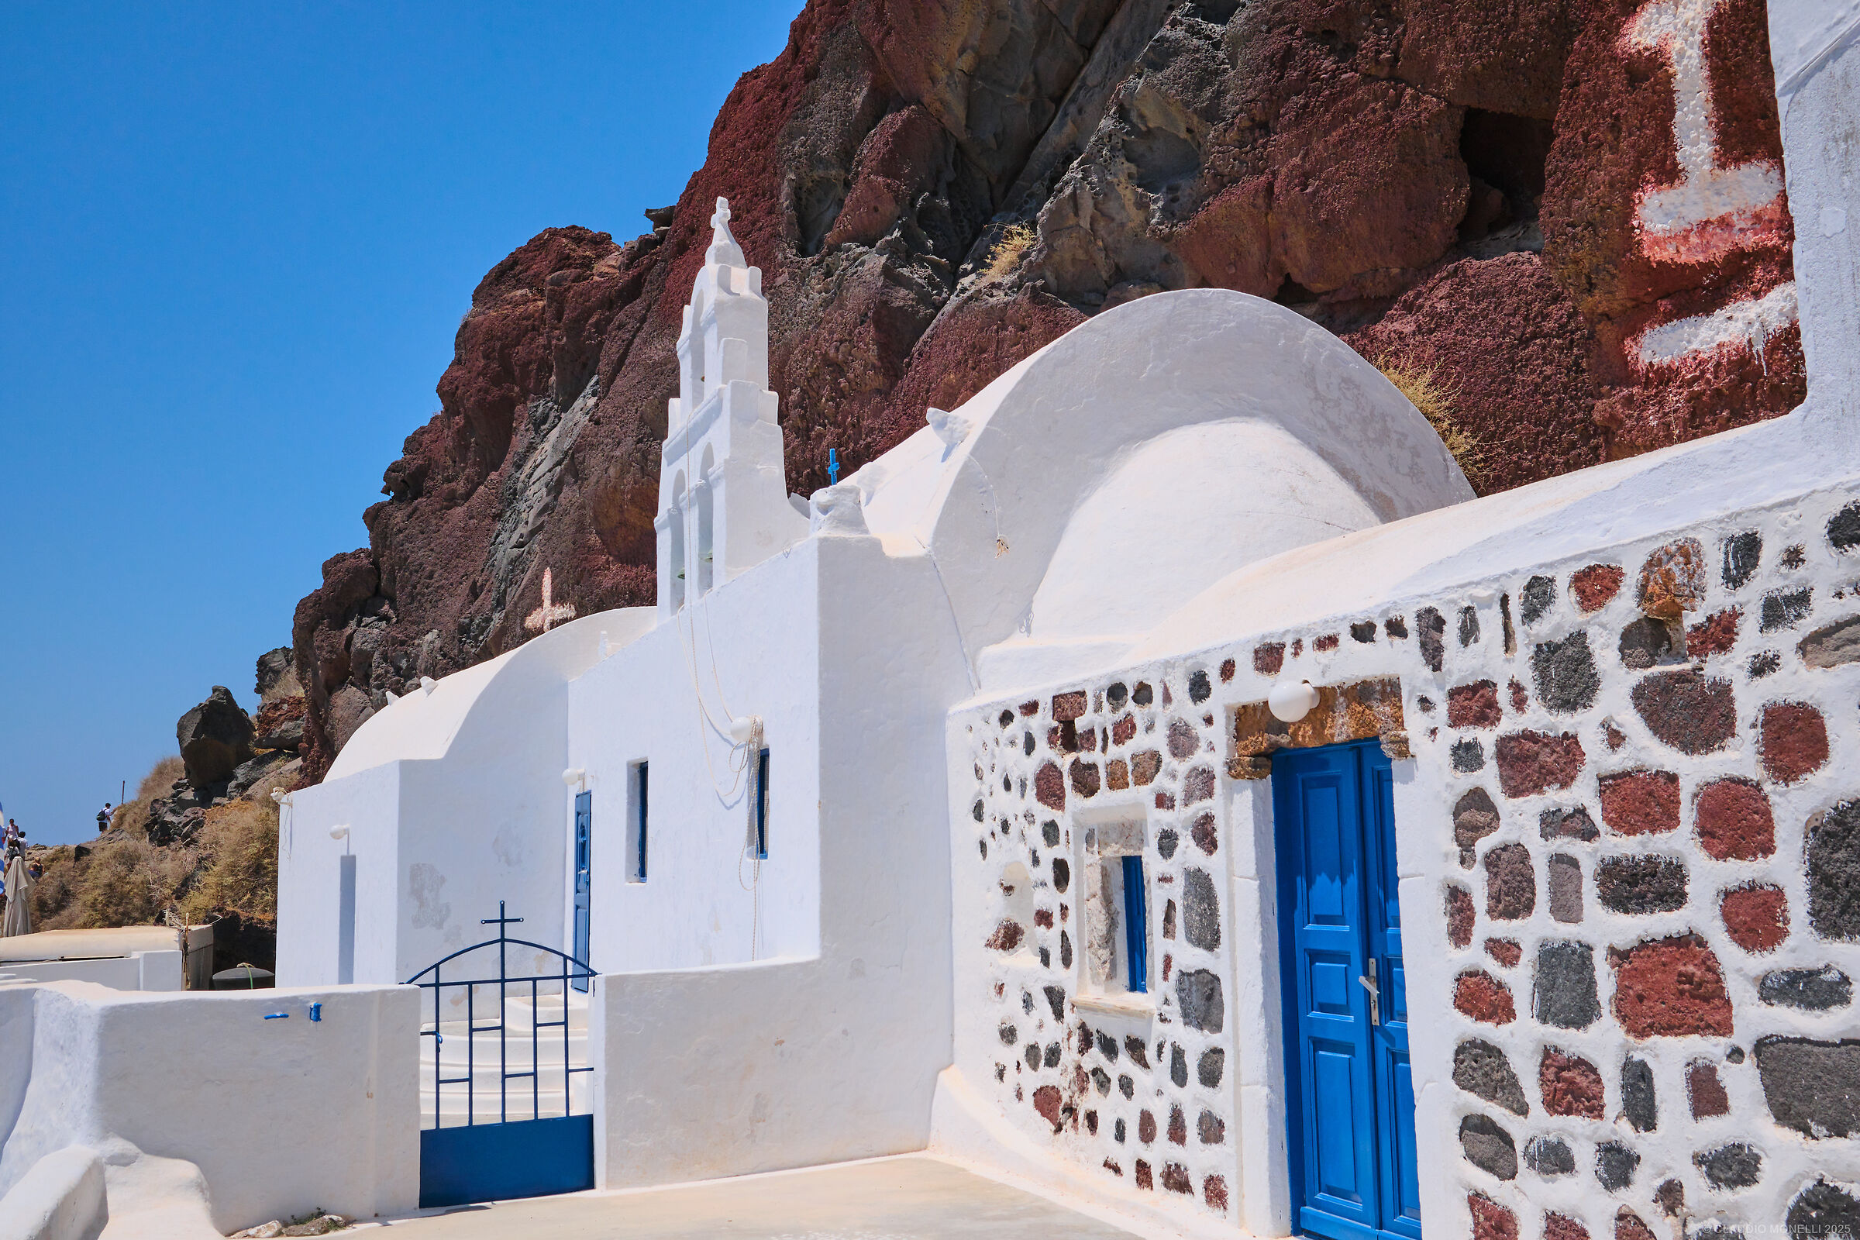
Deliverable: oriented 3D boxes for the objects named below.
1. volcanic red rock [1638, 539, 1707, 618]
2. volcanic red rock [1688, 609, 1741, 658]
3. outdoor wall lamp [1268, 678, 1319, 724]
[{"bbox_3d":[2.210,-0.118,5.301,0.140,0.219,0.282,2,-8,-20],"label":"volcanic red rock"},{"bbox_3d":[2.276,0.042,5.155,0.110,0.138,0.213,2,-8,-20],"label":"volcanic red rock"},{"bbox_3d":[1.424,0.314,7.108,0.188,0.170,0.165,2,-8,-20],"label":"outdoor wall lamp"}]

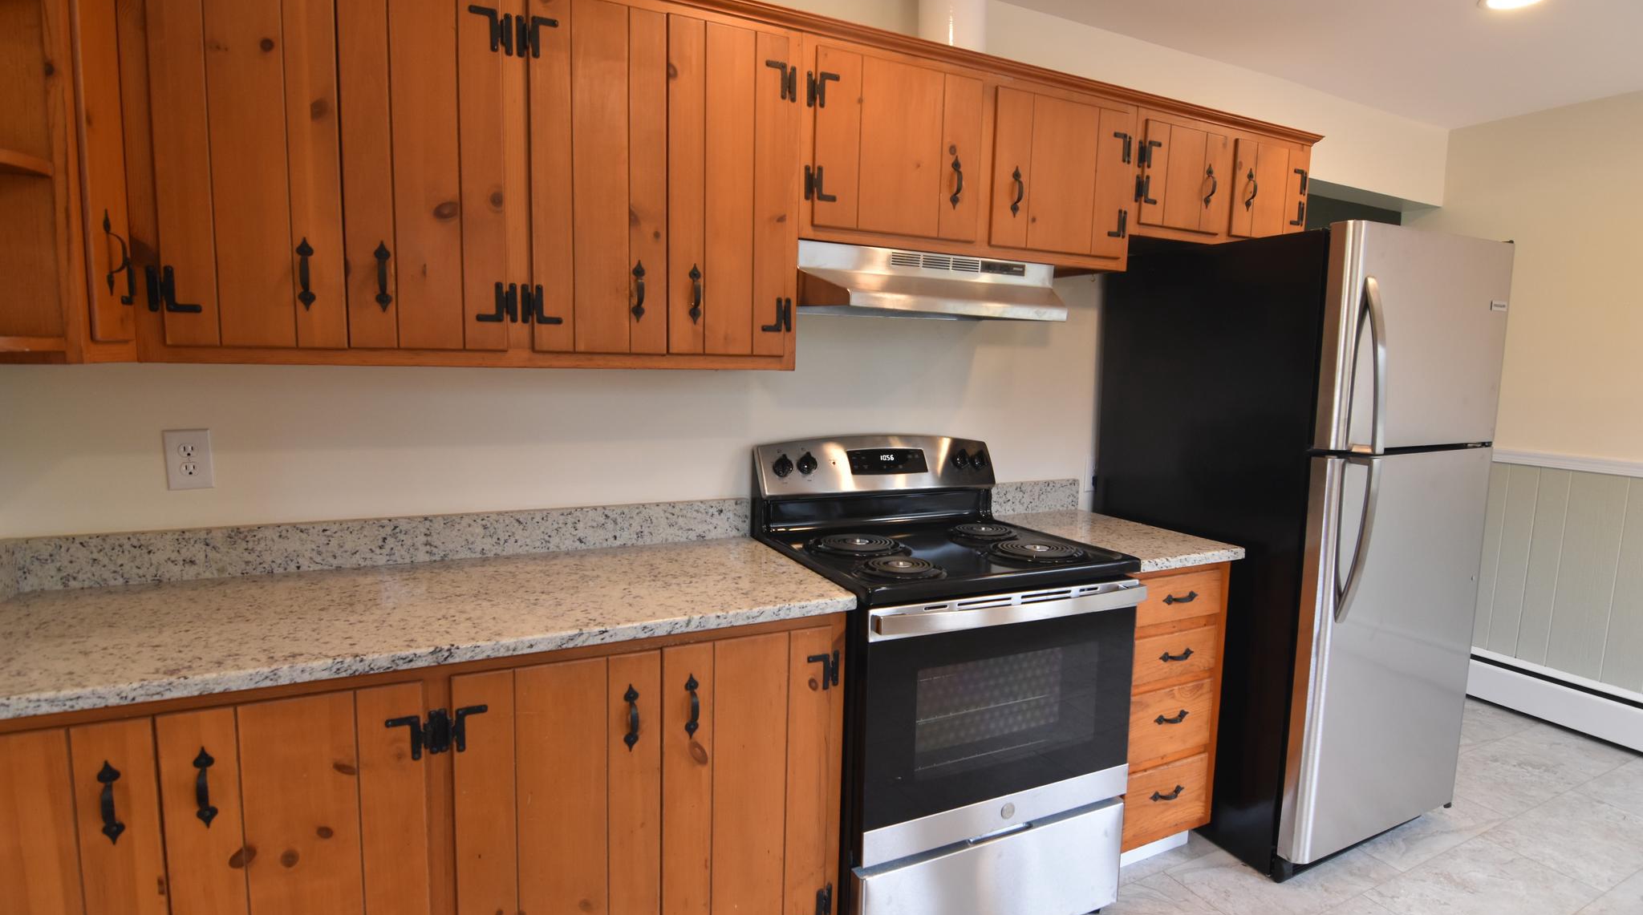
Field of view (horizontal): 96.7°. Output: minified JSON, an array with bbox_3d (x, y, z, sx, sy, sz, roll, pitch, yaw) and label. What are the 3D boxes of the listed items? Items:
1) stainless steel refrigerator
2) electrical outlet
[{"bbox_3d":[1.466,0.244,2.347,0.742,1.770,0.835,-2,7,-24],"label":"stainless steel refrigerator"},{"bbox_3d":[-1.355,0.004,1.563,0.078,0.126,0.008,-2,7,-23],"label":"electrical outlet"}]

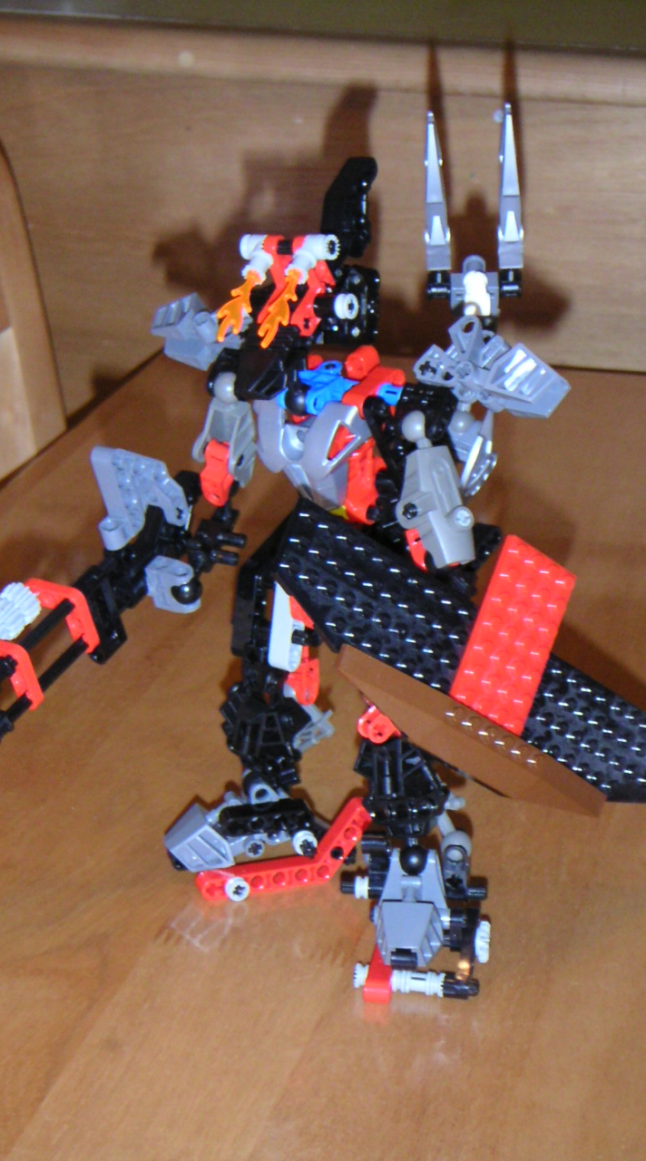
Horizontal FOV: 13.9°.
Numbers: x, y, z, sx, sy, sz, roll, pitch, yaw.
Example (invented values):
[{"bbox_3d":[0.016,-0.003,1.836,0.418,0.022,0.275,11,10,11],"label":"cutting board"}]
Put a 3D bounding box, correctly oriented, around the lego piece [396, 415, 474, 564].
[{"bbox_3d":[0.036,-0.028,0.835,0.021,0.053,0.017,-24,-9,14],"label":"lego piece"}]

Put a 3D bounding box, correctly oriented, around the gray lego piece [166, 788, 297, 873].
[{"bbox_3d":[-0.031,0.085,0.900,0.046,0.019,0.024,-6,21,-14],"label":"gray lego piece"}]

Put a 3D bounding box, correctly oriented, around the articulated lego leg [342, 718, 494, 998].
[{"bbox_3d":[0.030,0.083,0.838,0.043,0.080,0.060,3,20,11],"label":"articulated lego leg"}]

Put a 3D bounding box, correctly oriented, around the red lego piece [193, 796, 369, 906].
[{"bbox_3d":[-0.013,0.090,0.896,0.062,0.026,0.008,-7,22,-20],"label":"red lego piece"}]

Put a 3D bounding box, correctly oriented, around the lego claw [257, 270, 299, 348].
[{"bbox_3d":[-0.014,-0.085,0.828,0.010,0.006,0.029,9,57,23],"label":"lego claw"}]

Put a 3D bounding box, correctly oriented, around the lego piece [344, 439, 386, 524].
[{"bbox_3d":[0.013,-0.031,0.837,0.014,0.028,0.016,1,16,25],"label":"lego piece"}]

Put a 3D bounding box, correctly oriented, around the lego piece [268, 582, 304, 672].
[{"bbox_3d":[-0.012,0.015,0.865,0.009,0.034,0.009,10,19,22],"label":"lego piece"}]

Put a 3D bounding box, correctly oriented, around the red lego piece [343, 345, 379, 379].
[{"bbox_3d":[0.013,-0.070,0.848,0.009,0.009,0.014,15,25,36],"label":"red lego piece"}]

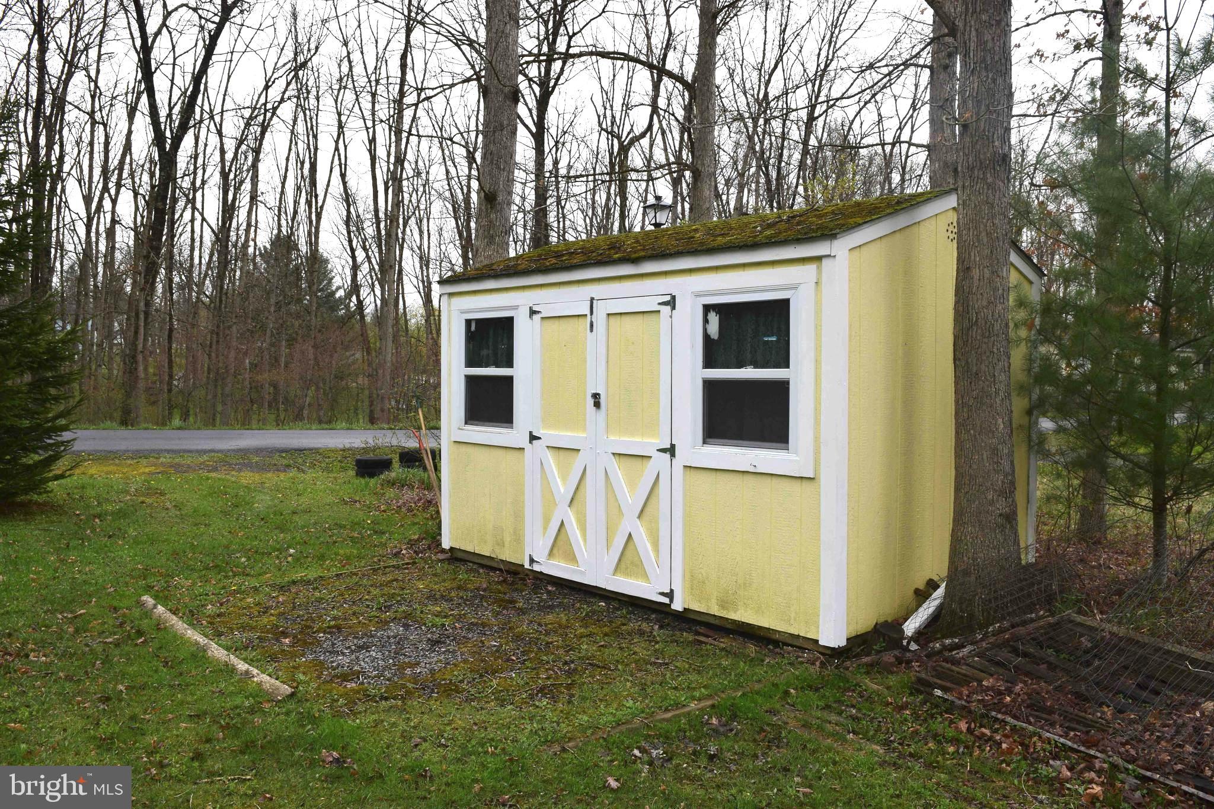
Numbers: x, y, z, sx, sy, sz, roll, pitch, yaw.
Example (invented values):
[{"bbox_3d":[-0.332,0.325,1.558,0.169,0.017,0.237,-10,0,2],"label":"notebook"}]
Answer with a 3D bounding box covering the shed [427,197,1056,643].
[{"bbox_3d":[0.854,-0.071,6.909,2.640,2.599,3.732,-2,3,-43],"label":"shed"}]

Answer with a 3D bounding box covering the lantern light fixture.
[{"bbox_3d":[0.783,-2.947,14.000,0.345,0.560,0.345,-2,3,-33],"label":"lantern light fixture"}]

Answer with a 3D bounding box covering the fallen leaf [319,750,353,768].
[{"bbox_3d":[-1.061,1.388,3.560,0.125,0.030,0.090,0,2,0],"label":"fallen leaf"}]

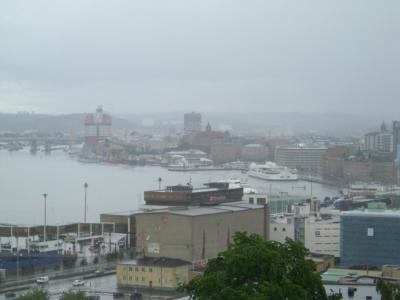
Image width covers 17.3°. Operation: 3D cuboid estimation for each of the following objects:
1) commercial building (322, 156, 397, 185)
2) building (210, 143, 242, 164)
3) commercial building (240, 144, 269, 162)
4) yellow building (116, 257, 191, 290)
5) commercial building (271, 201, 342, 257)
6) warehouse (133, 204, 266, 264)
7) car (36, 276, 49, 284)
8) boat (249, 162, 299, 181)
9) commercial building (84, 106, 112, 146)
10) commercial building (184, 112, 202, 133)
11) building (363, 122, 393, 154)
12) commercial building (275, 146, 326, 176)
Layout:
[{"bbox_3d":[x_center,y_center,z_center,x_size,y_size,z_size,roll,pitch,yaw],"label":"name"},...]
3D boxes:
[{"bbox_3d":[153.167,16.956,1265.732,64.000,26.500,25.000,1,2,30],"label":"commercial building"},{"bbox_3d":[33.586,5.577,1735.594,38.000,27.500,26.000,0,1,0],"label":"building"},{"bbox_3d":[72.195,6.096,1745.609,35.000,26.000,26.000,0,1,0],"label":"commercial building"},{"bbox_3d":[-16.633,43.923,474.714,24.300,9.800,10.900,1,2,29],"label":"yellow building"},{"bbox_3d":[46.804,35.580,590.982,26.000,20.500,27.000,0,1,20],"label":"commercial building"},{"bbox_3d":[2.034,35.879,582.380,29.000,20.300,61.000,1,2,34],"label":"warehouse"},{"bbox_3d":[-57.198,47.572,480.230,1.850,1.650,4.600,1,2,34],"label":"car"},{"bbox_3d":[77.277,21.177,1385.862,61.000,18.500,12.500,1,2,44],"label":"boat"},{"bbox_3d":[-170.900,-30.346,2217.892,44.000,81.000,30.000,0,1,0],"label":"commercial building"},{"bbox_3d":[-15.486,-46.448,2999.729,40.000,74.000,40.000,0,1,0],"label":"commercial building"},{"bbox_3d":[195.381,-11.569,1450.121,30.000,34.000,24.000,0,1,10],"label":"building"},{"bbox_3d":[113.000,10.647,1462.638,53.000,30.000,26.000,0,1,-8],"label":"commercial building"}]

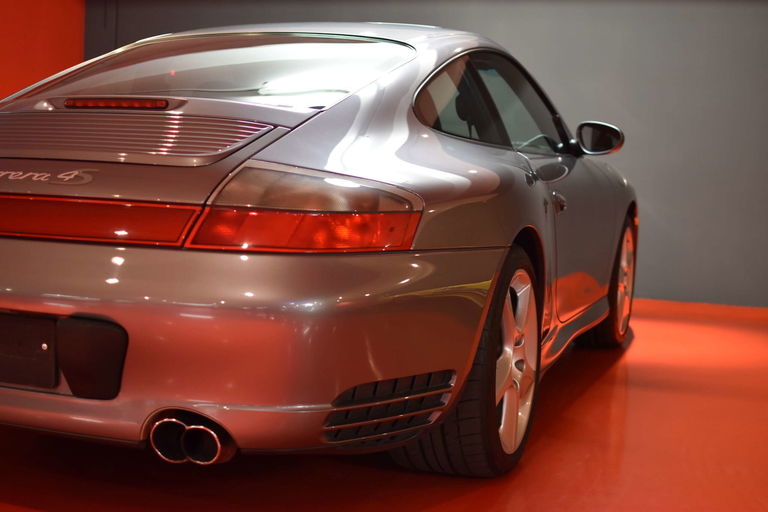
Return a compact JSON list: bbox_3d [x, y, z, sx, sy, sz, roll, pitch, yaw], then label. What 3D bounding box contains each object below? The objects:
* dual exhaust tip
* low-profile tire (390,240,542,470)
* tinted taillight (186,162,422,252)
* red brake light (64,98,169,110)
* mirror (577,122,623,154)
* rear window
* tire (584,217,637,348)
[{"bbox_3d":[-0.362,0.353,2.167,0.152,0.082,0.120,4,5,20],"label":"dual exhaust tip"},{"bbox_3d":[0.226,0.271,3.016,0.298,0.632,0.634,4,5,20],"label":"low-profile tire"},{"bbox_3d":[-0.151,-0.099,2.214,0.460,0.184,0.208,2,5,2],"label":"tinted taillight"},{"bbox_3d":[-0.654,-0.374,2.727,0.297,0.030,0.035,4,5,20],"label":"red brake light"},{"bbox_3d":[0.830,-0.455,4.255,0.190,0.130,0.110,4,5,20],"label":"mirror"},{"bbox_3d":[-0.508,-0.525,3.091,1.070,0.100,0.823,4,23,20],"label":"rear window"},{"bbox_3d":[1.030,0.107,5.218,0.228,0.635,0.637,4,5,20],"label":"tire"}]

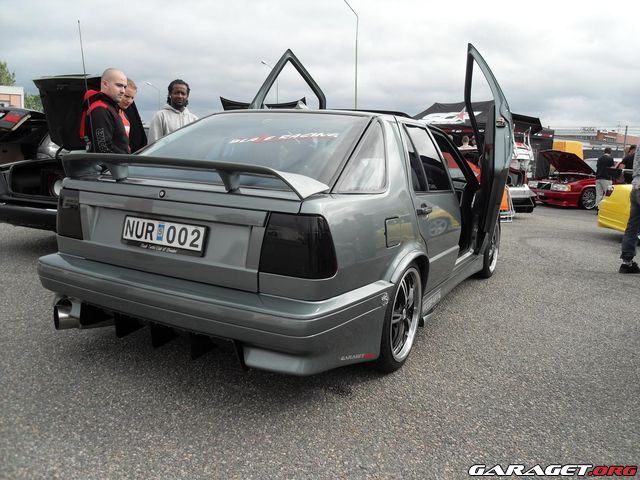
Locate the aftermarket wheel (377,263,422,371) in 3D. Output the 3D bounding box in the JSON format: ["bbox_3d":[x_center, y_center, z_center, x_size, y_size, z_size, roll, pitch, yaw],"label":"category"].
[{"bbox_3d":[0.368,0.386,2.784,0.220,0.610,0.610,8,10,27],"label":"aftermarket wheel"}]

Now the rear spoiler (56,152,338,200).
[{"bbox_3d":[-0.649,-0.304,2.362,1.420,0.135,0.330,8,10,27],"label":"rear spoiler"}]

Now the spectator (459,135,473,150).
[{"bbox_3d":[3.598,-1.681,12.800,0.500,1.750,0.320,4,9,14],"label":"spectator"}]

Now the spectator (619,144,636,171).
[{"bbox_3d":[7.508,-1.448,12.600,0.420,1.700,0.500,-1,9,-18],"label":"spectator"}]

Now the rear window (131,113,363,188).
[{"bbox_3d":[-0.368,-0.529,2.844,1.280,0.090,0.740,8,41,27],"label":"rear window"}]

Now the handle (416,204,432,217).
[{"bbox_3d":[0.581,-0.165,2.853,0.050,0.060,0.200,8,10,27],"label":"handle"}]

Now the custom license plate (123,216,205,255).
[{"bbox_3d":[-0.706,-0.021,2.325,0.510,0.135,0.025,8,-3,27],"label":"custom license plate"}]

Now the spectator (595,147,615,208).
[{"bbox_3d":[7.351,-1.527,13.400,0.500,1.720,0.350,9,11,38],"label":"spectator"}]

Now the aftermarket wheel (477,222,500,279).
[{"bbox_3d":[1.623,0.070,5.122,0.220,0.610,0.610,8,10,27],"label":"aftermarket wheel"}]

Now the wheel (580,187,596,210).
[{"bbox_3d":[7.260,-1.103,14.096,0.630,0.630,0.210,-1,9,-16],"label":"wheel"}]

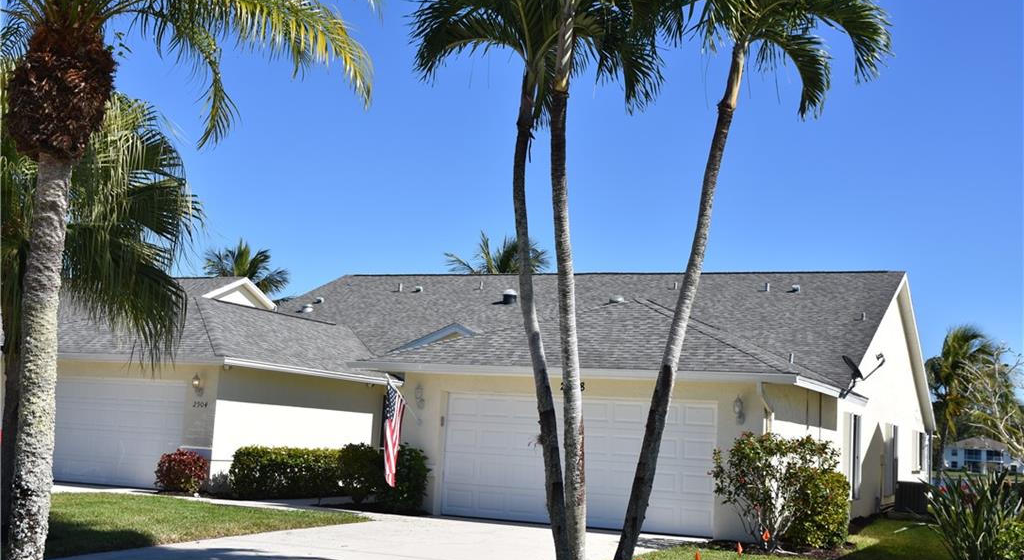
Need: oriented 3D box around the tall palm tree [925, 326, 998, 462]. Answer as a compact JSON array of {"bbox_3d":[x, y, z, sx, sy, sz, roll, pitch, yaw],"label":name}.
[{"bbox_3d":[20.963,6.347,57.464,4.000,8.270,4.000,0,-8,24],"label":"tall palm tree"}]

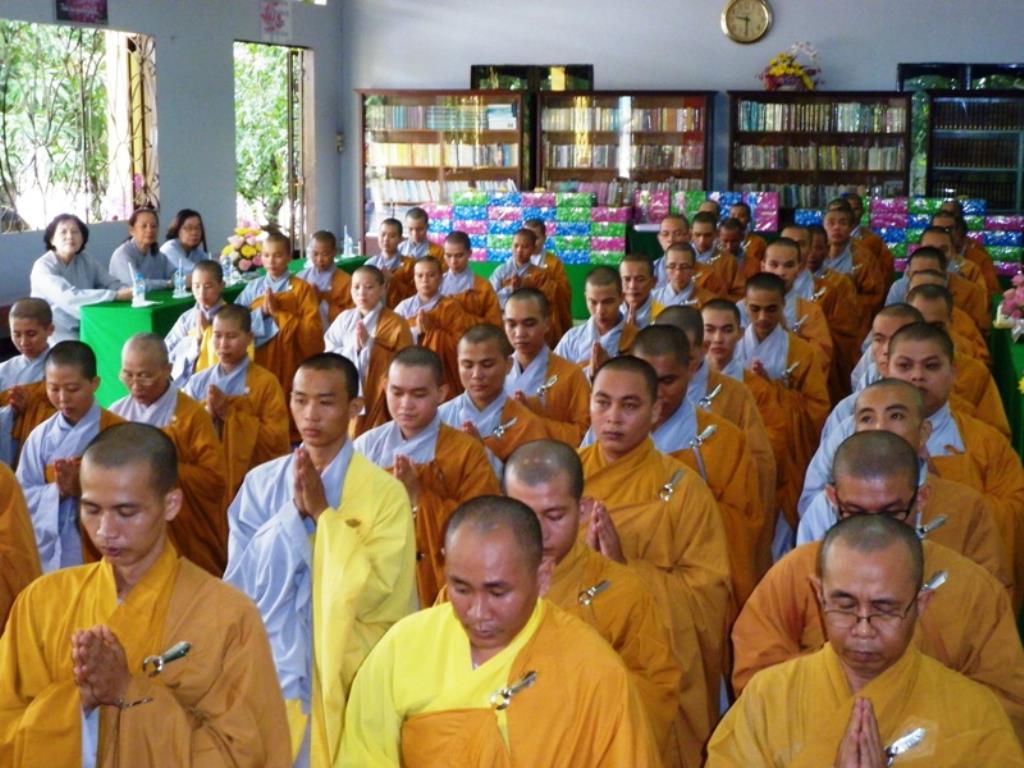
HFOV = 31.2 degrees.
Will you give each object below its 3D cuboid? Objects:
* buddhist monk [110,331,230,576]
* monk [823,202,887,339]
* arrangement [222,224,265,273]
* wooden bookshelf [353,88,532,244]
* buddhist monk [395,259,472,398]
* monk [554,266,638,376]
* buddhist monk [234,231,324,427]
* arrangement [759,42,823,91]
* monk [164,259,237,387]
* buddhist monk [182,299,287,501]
[{"bbox_3d":[-1.147,0.359,5.975,0.470,1.058,0.530,3,9,16],"label":"buddhist monk"},{"bbox_3d":[2.052,-0.525,11.534,0.480,1.208,0.530,4,9,22],"label":"monk"},{"bbox_3d":[-1.685,-0.853,11.535,0.300,0.330,0.310,0,8,0],"label":"arrangement"},{"bbox_3d":[-0.531,-1.343,14.775,1.379,2.027,0.360,3,8,16],"label":"wooden bookshelf"},{"bbox_3d":[-0.406,-0.152,9.523,0.450,1.038,0.530,3,9,16],"label":"buddhist monk"},{"bbox_3d":[0.425,0.048,8.188,0.520,1.147,0.620,3,9,21],"label":"monk"},{"bbox_3d":[-1.177,-0.210,9.482,0.470,1.161,0.530,3,9,18],"label":"buddhist monk"},{"bbox_3d":[2.102,-2.396,13.842,0.468,0.355,0.360,3,8,16],"label":"arrangement"},{"bbox_3d":[-1.529,-0.113,9.432,0.480,1.098,0.620,3,8,16],"label":"monk"},{"bbox_3d":[-1.124,0.158,7.627,0.500,1.077,0.620,3,8,16],"label":"buddhist monk"}]

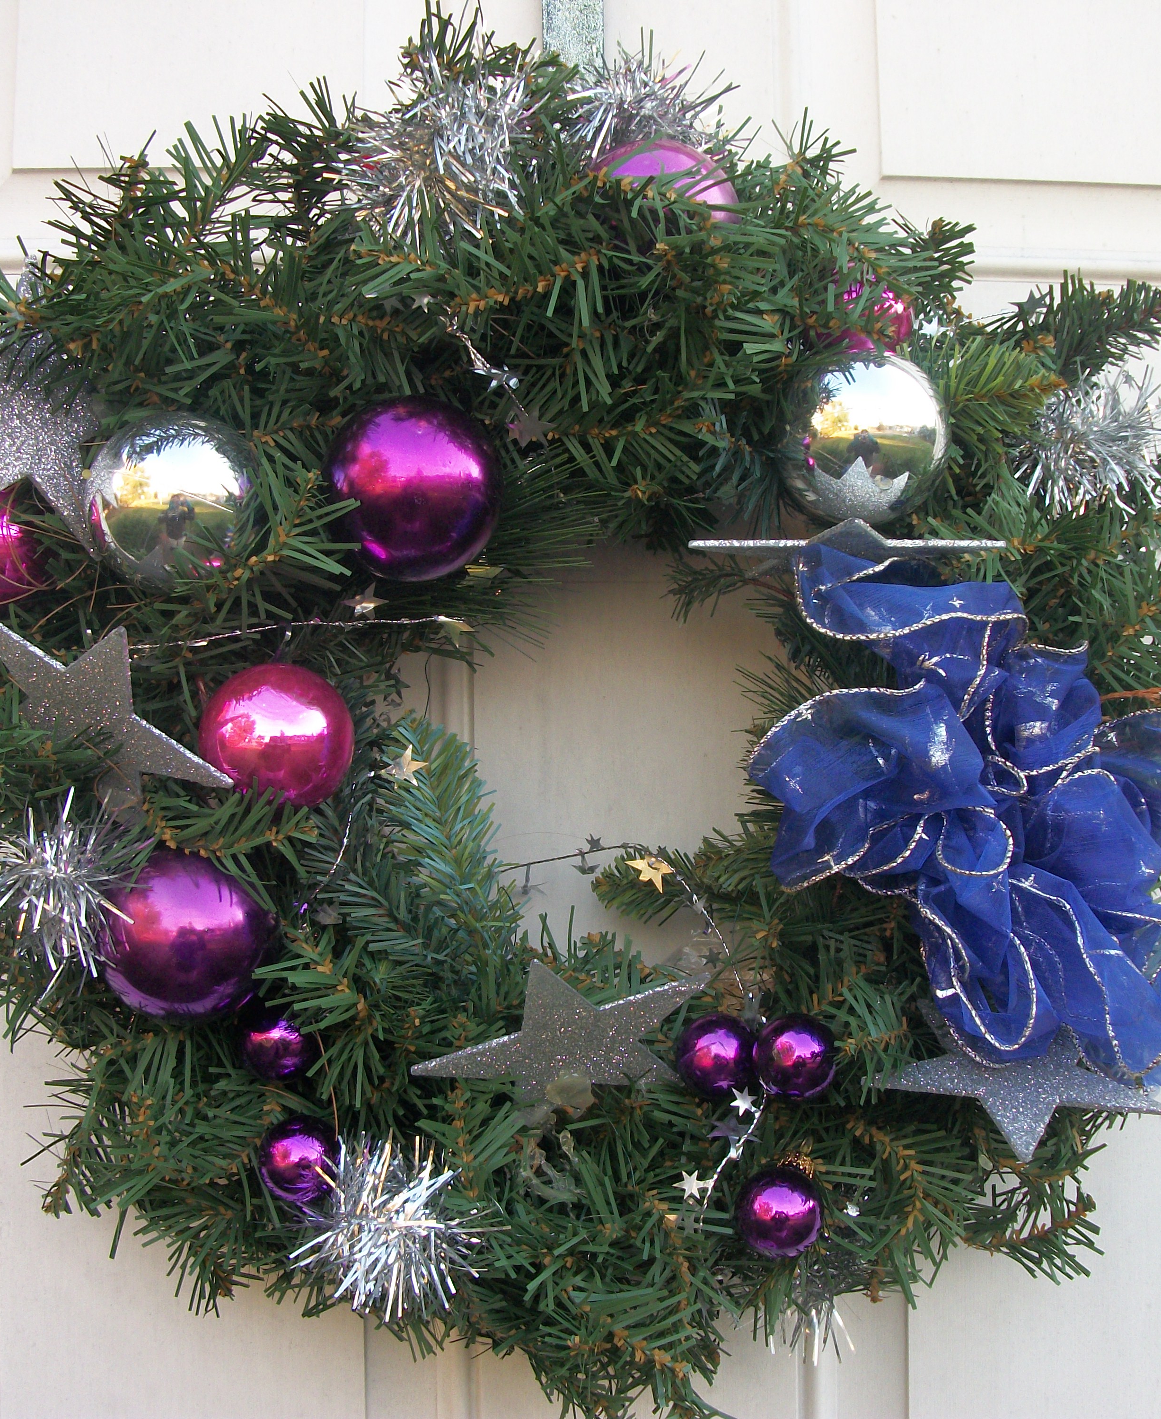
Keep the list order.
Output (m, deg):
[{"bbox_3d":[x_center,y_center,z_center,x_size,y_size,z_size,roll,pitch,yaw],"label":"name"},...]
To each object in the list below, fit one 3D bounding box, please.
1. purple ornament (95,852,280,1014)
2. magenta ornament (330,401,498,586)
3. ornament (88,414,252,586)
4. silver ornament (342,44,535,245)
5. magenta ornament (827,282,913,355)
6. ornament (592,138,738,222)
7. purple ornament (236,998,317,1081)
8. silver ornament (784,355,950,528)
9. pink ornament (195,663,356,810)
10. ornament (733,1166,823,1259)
[{"bbox_3d":[-0.149,0.086,0.670,0.066,0.067,0.066,0,-4,-4],"label":"purple ornament"},{"bbox_3d":[-0.063,-0.083,0.662,0.066,0.068,0.066,0,-4,-4],"label":"magenta ornament"},{"bbox_3d":[-0.156,-0.080,0.665,0.063,0.064,0.063,0,-4,-3],"label":"ornament"},{"bbox_3d":[-0.056,-0.221,0.685,0.075,0.075,0.066,0,-4,-3],"label":"silver ornament"},{"bbox_3d":[0.114,-0.160,0.715,0.045,0.046,0.045,0,-4,-4],"label":"magenta ornament"},{"bbox_3d":[0.033,-0.197,0.695,0.062,0.062,0.062,0,-4,-3],"label":"ornament"},{"bbox_3d":[-0.117,0.126,0.670,0.032,0.033,0.032,0,-4,-3],"label":"purple ornament"},{"bbox_3d":[0.113,-0.105,0.688,0.065,0.067,0.065,0,-4,-4],"label":"silver ornament"},{"bbox_3d":[-0.119,0.011,0.685,0.061,0.060,0.061,0,-4,-3],"label":"pink ornament"},{"bbox_3d":[0.076,0.193,0.670,0.033,0.035,0.033,0,-4,-4],"label":"ornament"}]

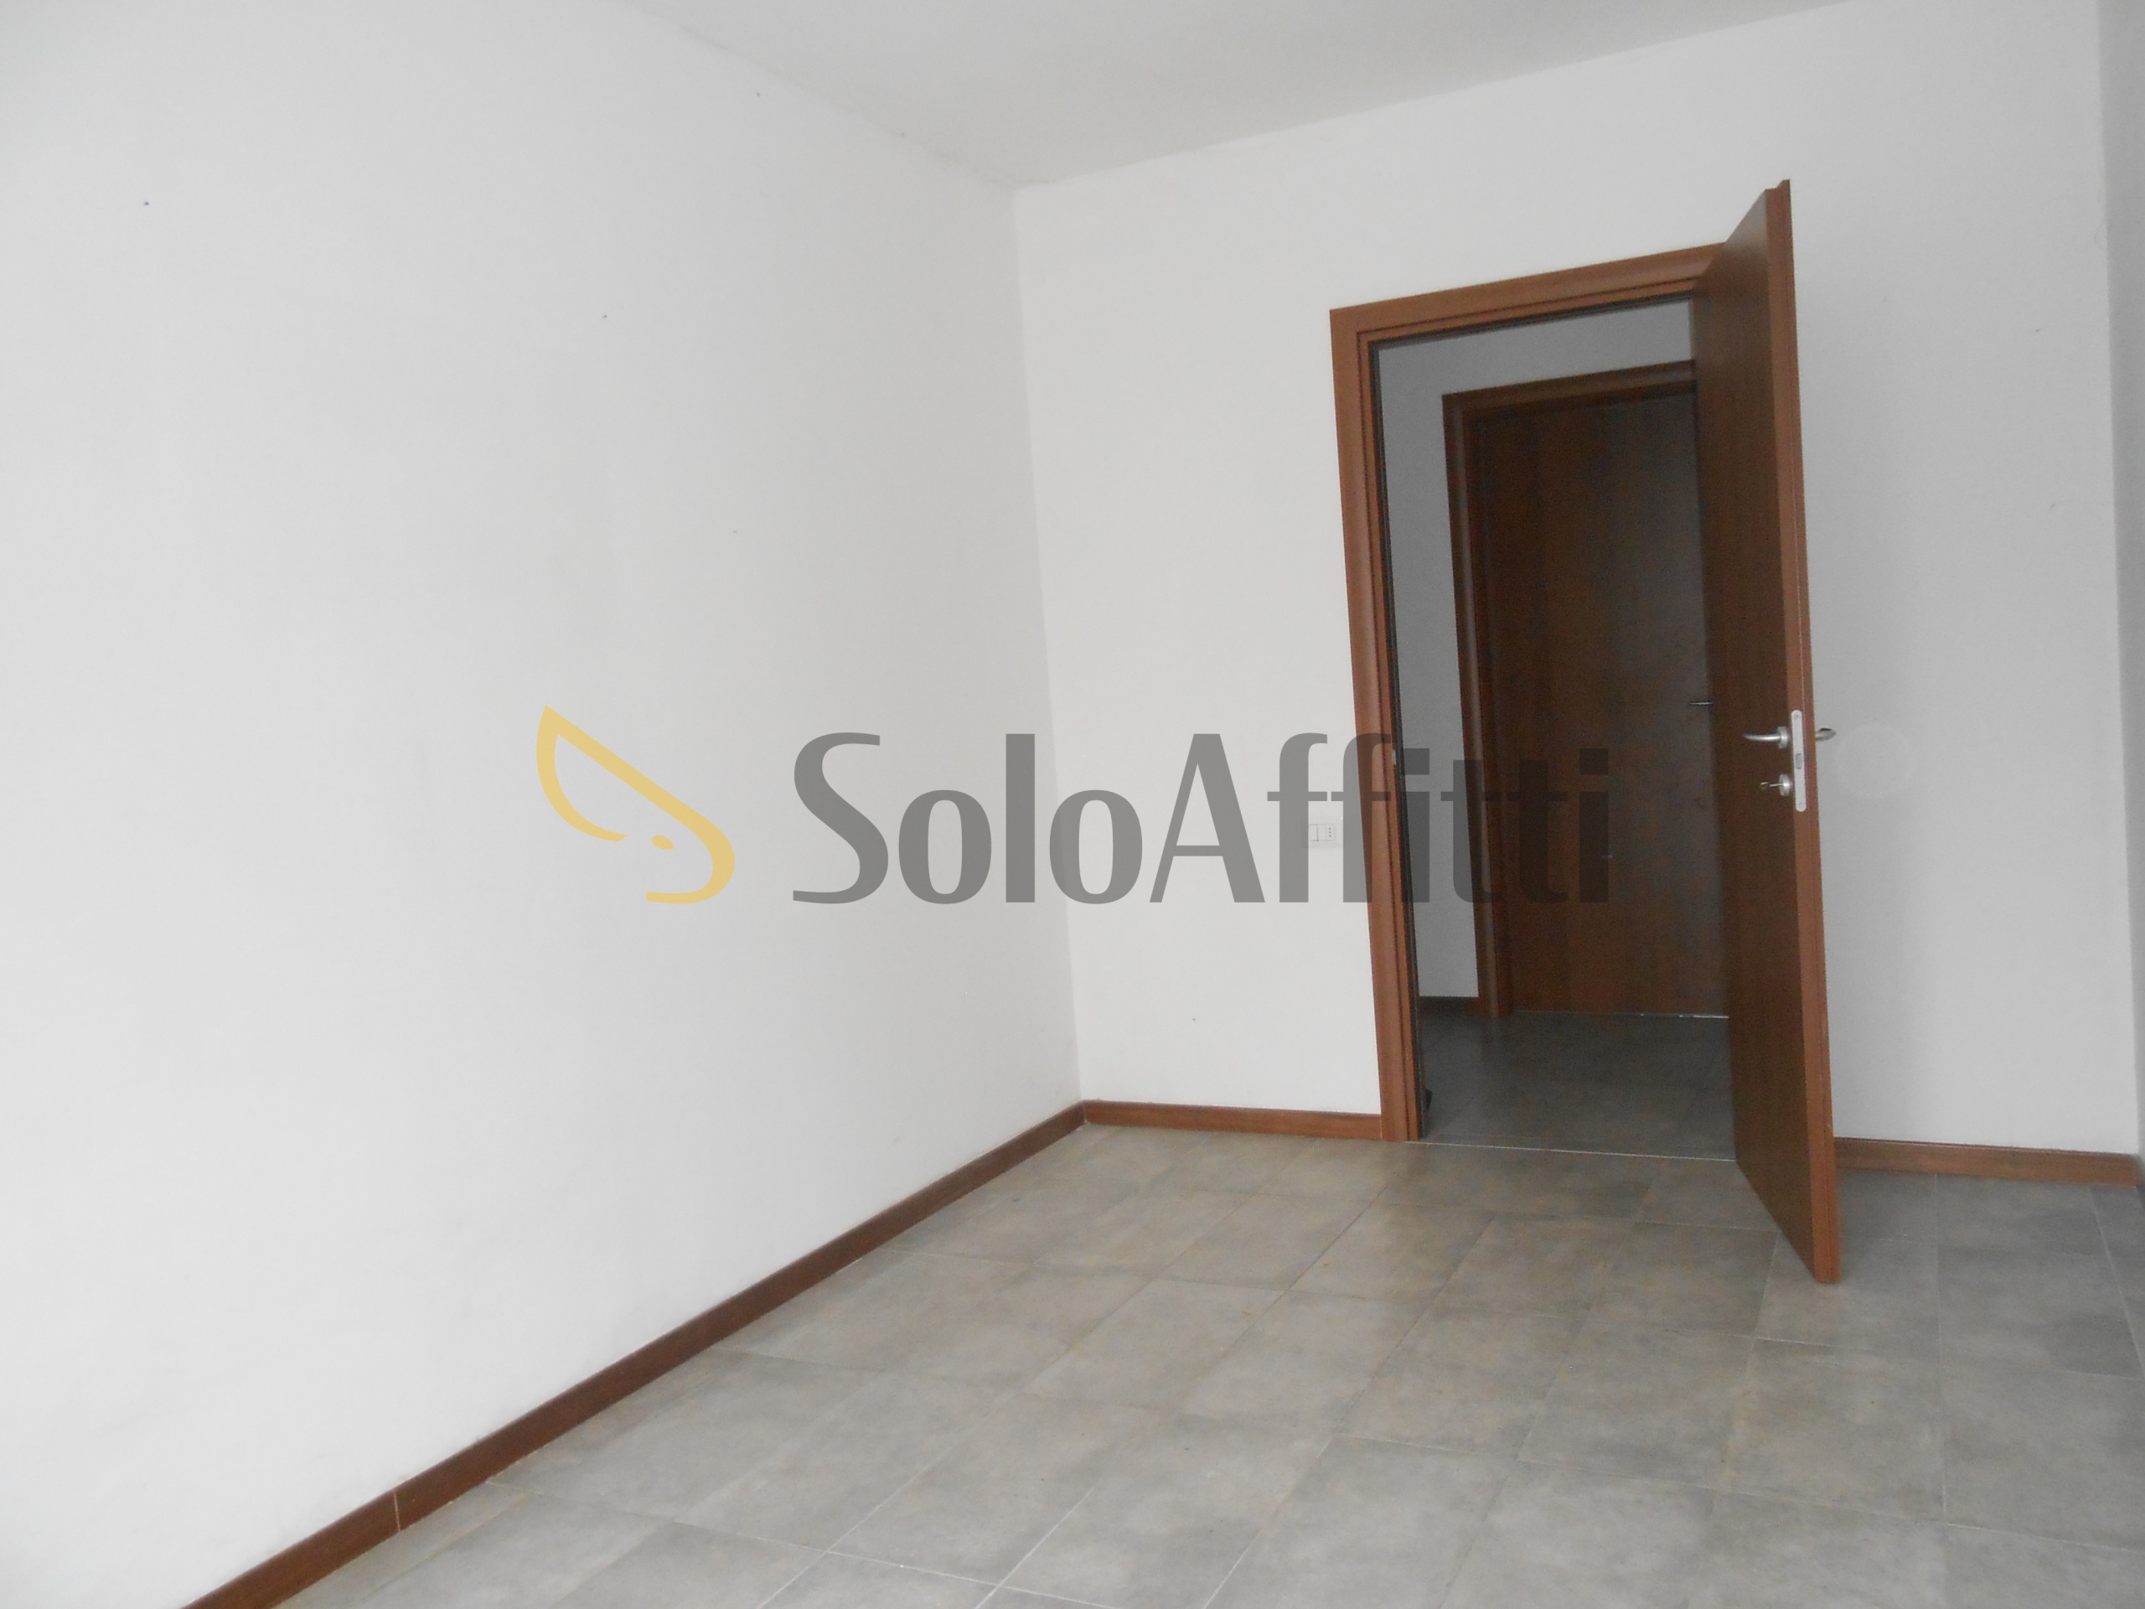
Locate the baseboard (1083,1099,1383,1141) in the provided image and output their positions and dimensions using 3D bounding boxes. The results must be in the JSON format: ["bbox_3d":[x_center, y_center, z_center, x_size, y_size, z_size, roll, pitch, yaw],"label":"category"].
[{"bbox_3d":[0.433,0.890,4.551,0.923,0.073,0.013,-3,4,28],"label":"baseboard"}]

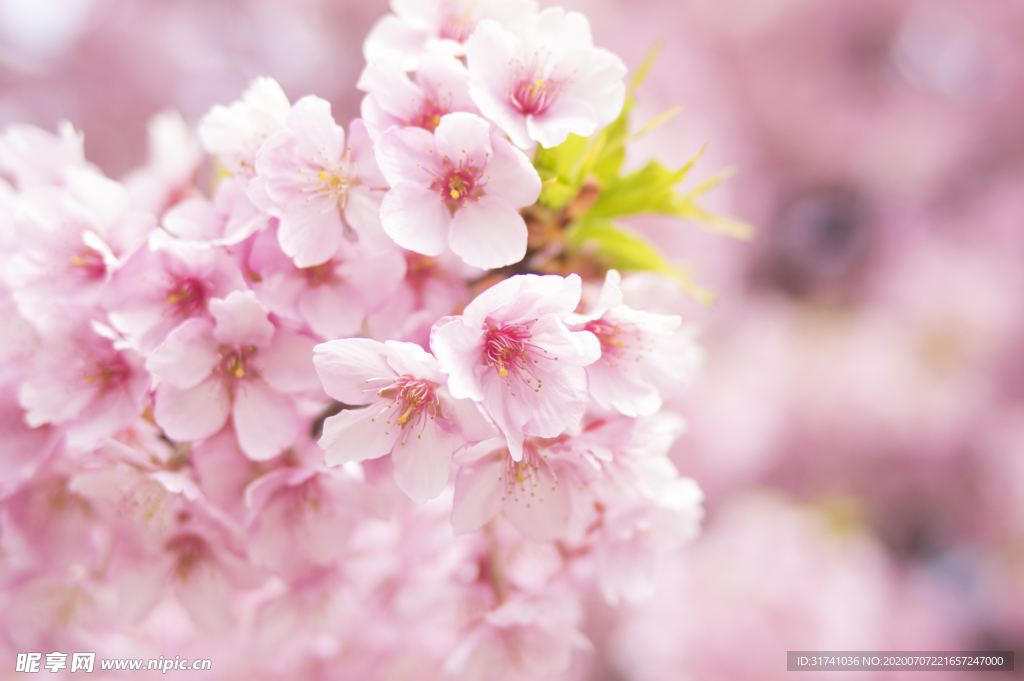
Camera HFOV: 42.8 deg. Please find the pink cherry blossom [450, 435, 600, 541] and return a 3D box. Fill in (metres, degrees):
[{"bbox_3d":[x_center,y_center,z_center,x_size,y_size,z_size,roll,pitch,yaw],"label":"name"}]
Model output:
[{"bbox_3d":[0.003,0.030,0.302,0.035,0.030,0.021,0,37,-4],"label":"pink cherry blossom"}]

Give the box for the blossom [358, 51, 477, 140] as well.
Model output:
[{"bbox_3d":[-0.021,-0.053,0.308,0.034,0.031,0.019,0,-18,-3],"label":"blossom"}]

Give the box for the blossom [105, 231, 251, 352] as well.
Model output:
[{"bbox_3d":[-0.076,-0.011,0.297,0.032,0.028,0.016,0,9,24],"label":"blossom"}]

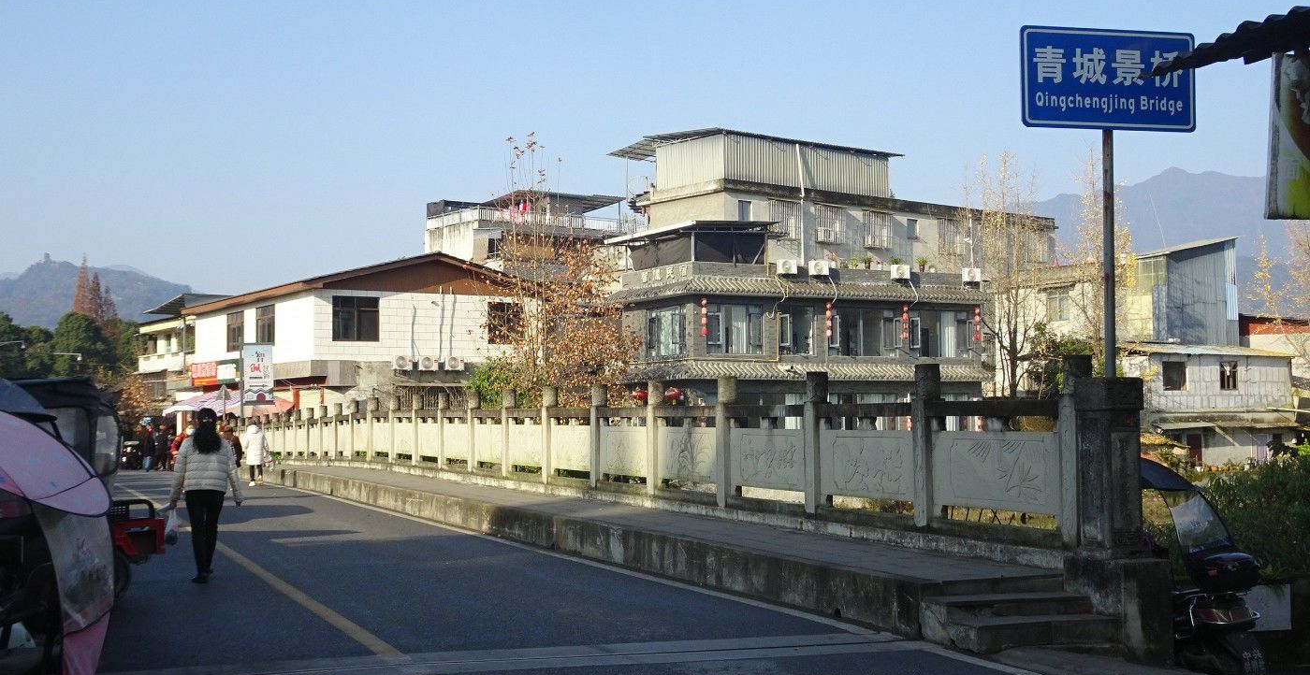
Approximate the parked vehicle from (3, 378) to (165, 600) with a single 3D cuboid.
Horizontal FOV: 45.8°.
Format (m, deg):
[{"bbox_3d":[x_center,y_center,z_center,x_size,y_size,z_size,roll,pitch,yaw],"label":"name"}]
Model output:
[{"bbox_3d":[-5.393,1.323,13.706,2.300,1.870,1.050,0,-3,-14],"label":"parked vehicle"}]

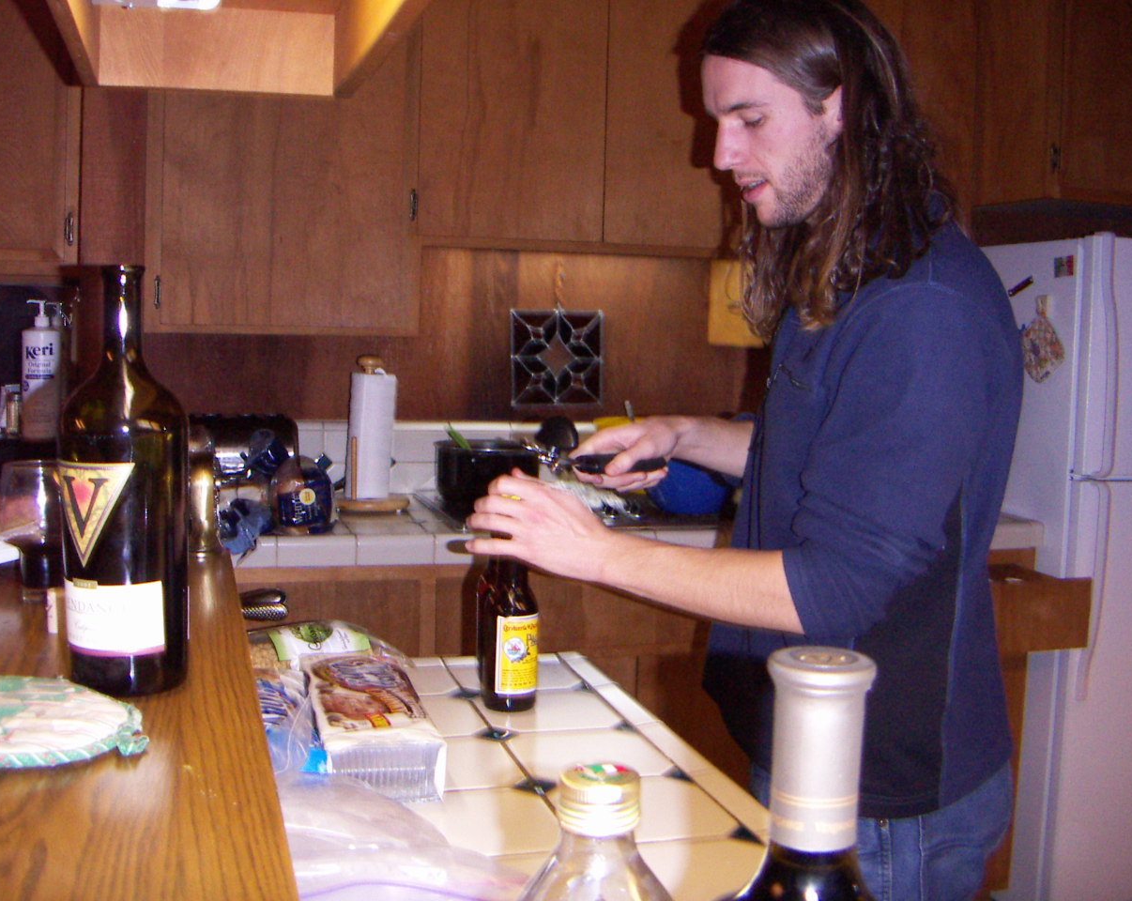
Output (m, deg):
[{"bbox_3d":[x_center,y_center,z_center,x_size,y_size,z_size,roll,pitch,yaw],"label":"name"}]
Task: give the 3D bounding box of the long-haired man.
[{"bbox_3d":[0.180,0.343,1.460,0.600,1.720,0.520,1,6,-6],"label":"long-haired man"}]

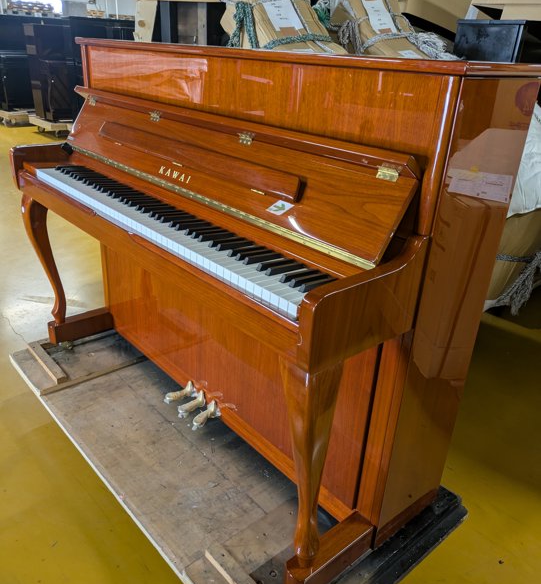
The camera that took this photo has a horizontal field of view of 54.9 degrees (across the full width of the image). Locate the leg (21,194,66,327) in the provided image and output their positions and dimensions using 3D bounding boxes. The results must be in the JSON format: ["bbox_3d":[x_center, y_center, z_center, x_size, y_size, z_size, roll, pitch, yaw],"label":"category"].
[{"bbox_3d":[-0.810,-0.107,1.880,0.115,0.520,0.062,-18,32,-38],"label":"leg"}]

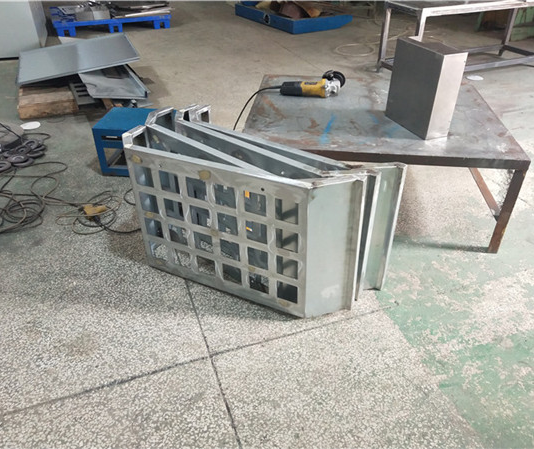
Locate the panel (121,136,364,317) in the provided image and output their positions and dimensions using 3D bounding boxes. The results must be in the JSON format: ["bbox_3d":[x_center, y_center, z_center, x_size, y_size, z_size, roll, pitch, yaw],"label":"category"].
[{"bbox_3d":[-0.121,-0.003,1.958,0.945,0.553,0.185,15,36,21],"label":"panel"}]

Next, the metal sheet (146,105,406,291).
[{"bbox_3d":[-0.040,-0.073,2.064,1.029,0.553,0.336,24,40,31],"label":"metal sheet"}]

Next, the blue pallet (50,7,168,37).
[{"bbox_3d":[-1.719,-2.330,5.819,1.203,0.143,0.843,-9,35,-13],"label":"blue pallet"}]

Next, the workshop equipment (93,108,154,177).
[{"bbox_3d":[-0.696,-0.448,2.866,0.374,0.286,0.292,4,34,6],"label":"workshop equipment"}]

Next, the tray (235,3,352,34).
[{"bbox_3d":[0.273,-2.381,5.899,0.722,0.139,1.101,-18,38,-25],"label":"tray"}]

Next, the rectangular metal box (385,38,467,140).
[{"bbox_3d":[0.663,-0.583,2.204,0.113,0.348,0.304,-12,35,-19],"label":"rectangular metal box"}]

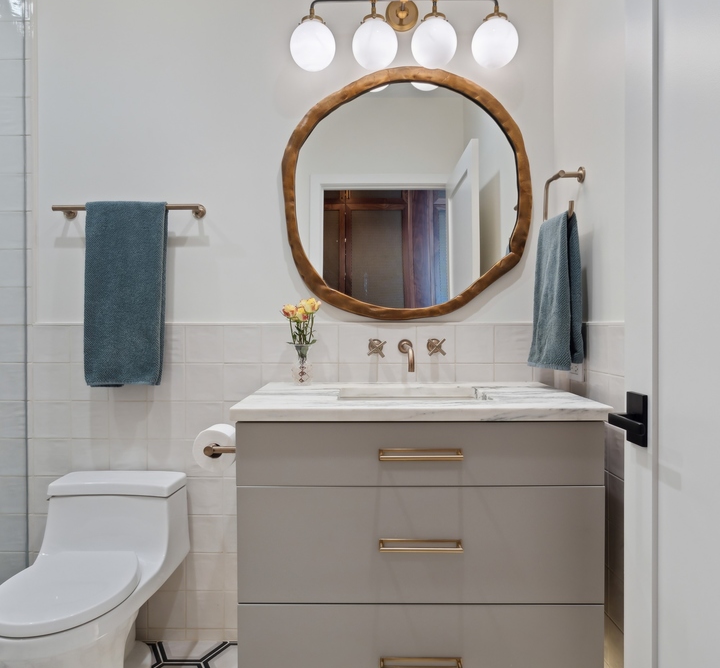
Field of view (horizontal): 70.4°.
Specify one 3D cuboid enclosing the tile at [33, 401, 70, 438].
[{"bbox_3d":[-1.066,0.299,1.765,0.130,0.130,0.010,0,0,0],"label":"tile"}]

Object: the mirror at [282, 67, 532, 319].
[{"bbox_3d":[0.160,-0.476,1.731,0.845,0.855,0.045,0,0,0],"label":"mirror"}]

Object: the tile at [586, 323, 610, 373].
[{"bbox_3d":[0.680,0.043,1.450,0.010,0.132,0.132,0,1,0],"label":"tile"}]

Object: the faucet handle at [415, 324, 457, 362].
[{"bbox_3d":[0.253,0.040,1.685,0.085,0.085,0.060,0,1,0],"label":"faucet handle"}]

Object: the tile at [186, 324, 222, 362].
[{"bbox_3d":[-0.517,0.033,1.700,0.126,0.125,0.010,0,1,1],"label":"tile"}]

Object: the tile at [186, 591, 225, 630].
[{"bbox_3d":[-0.516,0.924,1.714,0.126,0.125,0.010,0,1,1],"label":"tile"}]

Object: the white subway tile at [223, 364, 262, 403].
[{"bbox_3d":[-0.405,0.169,1.761,0.130,0.130,0.010,0,0,0],"label":"white subway tile"}]

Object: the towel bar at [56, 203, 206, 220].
[{"bbox_3d":[-0.742,-0.399,1.652,0.477,0.046,0.077,0,1,1],"label":"towel bar"}]

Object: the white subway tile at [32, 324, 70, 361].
[{"bbox_3d":[-1.030,0.034,1.706,0.126,0.125,0.010,0,1,1],"label":"white subway tile"}]

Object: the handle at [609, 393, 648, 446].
[{"bbox_3d":[0.533,0.172,0.983,0.054,0.100,0.143,0,1,0],"label":"handle"}]

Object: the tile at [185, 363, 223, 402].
[{"bbox_3d":[-0.547,0.170,1.802,0.132,0.132,0.010,0,1,0],"label":"tile"}]

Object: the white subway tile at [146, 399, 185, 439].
[{"bbox_3d":[-0.668,0.300,1.763,0.130,0.130,0.010,0,0,0],"label":"white subway tile"}]

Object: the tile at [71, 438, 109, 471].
[{"bbox_3d":[-0.901,0.415,1.710,0.126,0.125,0.010,0,1,1],"label":"tile"}]

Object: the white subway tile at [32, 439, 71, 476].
[{"bbox_3d":[-1.087,0.438,1.813,0.132,0.132,0.010,0,1,0],"label":"white subway tile"}]

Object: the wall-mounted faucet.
[{"bbox_3d":[0.160,0.069,1.676,0.051,0.095,0.230,0,1,0],"label":"wall-mounted faucet"}]

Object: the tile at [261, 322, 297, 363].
[{"bbox_3d":[-0.280,0.035,1.798,0.132,0.132,0.010,0,1,0],"label":"tile"}]

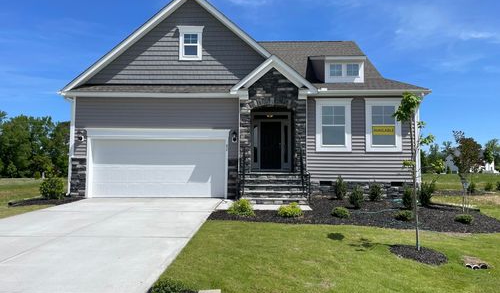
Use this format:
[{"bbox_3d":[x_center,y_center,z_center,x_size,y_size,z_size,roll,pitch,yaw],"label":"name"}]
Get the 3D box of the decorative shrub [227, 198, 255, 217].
[{"bbox_3d":[-0.232,1.569,9.700,0.723,0.478,0.680,0,-3,0],"label":"decorative shrub"}]

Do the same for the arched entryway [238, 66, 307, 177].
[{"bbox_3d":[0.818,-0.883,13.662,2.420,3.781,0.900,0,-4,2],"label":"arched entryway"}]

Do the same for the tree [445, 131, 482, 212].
[{"bbox_3d":[6.155,0.733,10.800,1.064,2.330,0.980,0,-3,0],"label":"tree"}]

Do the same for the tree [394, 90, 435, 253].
[{"bbox_3d":[2.753,0.435,6.285,0.660,2.620,0.620,0,-4,2],"label":"tree"}]

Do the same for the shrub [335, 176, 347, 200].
[{"bbox_3d":[3.093,1.403,12.800,0.426,0.828,0.430,0,-3,0],"label":"shrub"}]

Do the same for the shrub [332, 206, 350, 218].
[{"bbox_3d":[2.299,1.661,9.450,0.461,0.302,0.460,0,-3,0],"label":"shrub"}]

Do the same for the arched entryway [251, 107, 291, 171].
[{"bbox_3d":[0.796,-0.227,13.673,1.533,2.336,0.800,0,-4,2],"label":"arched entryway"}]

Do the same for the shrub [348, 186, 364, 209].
[{"bbox_3d":[3.100,1.484,10.930,0.460,0.660,0.460,0,-4,2],"label":"shrub"}]

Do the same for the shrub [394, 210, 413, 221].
[{"bbox_3d":[3.849,1.731,9.400,0.463,0.293,0.460,0,-3,0],"label":"shrub"}]

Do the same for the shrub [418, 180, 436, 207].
[{"bbox_3d":[5.483,1.436,11.600,0.556,0.865,0.520,0,-3,0],"label":"shrub"}]

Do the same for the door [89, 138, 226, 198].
[{"bbox_3d":[-3.346,0.794,13.680,4.929,2.171,0.120,0,-3,0],"label":"door"}]

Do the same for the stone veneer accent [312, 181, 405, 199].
[{"bbox_3d":[3.873,1.542,13.220,3.485,0.599,0.140,0,-3,0],"label":"stone veneer accent"}]

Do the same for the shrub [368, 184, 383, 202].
[{"bbox_3d":[4.194,1.535,12.530,0.480,0.600,0.460,0,-4,2],"label":"shrub"}]

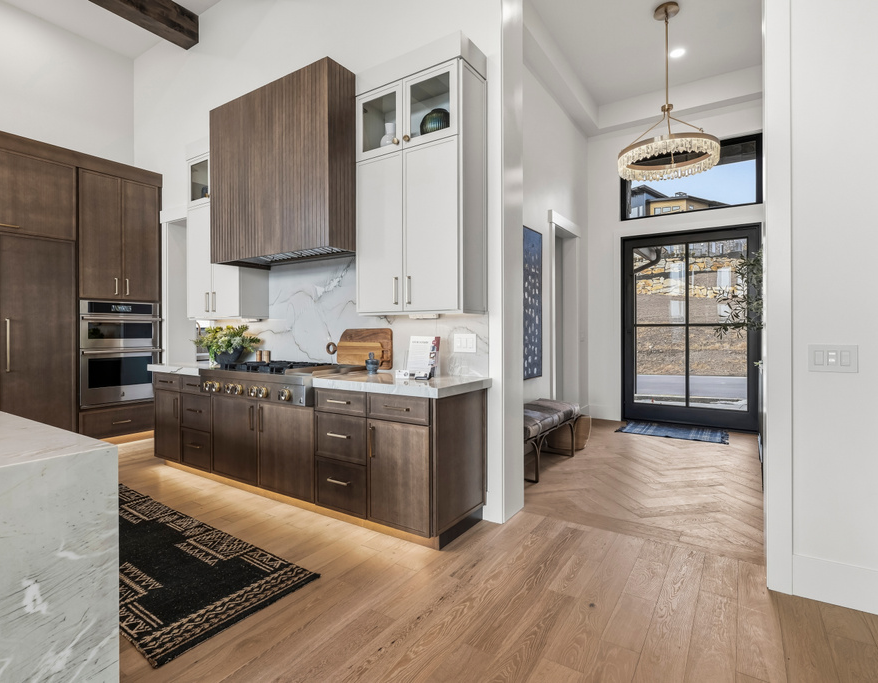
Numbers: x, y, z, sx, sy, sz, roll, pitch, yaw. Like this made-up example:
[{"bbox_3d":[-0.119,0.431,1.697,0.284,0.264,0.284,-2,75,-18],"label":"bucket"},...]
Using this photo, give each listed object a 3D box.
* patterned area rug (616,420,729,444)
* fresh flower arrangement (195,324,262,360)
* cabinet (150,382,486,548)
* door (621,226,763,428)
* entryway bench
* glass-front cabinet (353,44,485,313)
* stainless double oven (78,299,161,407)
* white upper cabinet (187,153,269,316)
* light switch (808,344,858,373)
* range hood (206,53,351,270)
[{"bbox_3d":[2.802,1.083,5.460,1.145,0.011,0.700,1,2,33],"label":"patterned area rug"},{"bbox_3d":[-1.909,0.035,4.073,0.470,0.365,0.390,1,2,33],"label":"fresh flower arrangement"},{"bbox_3d":[-1.125,0.713,3.522,3.020,0.860,0.618,1,2,33],"label":"cabinet"},{"bbox_3d":[3.134,-0.155,5.768,1.528,2.470,0.110,1,2,33],"label":"door"},{"bbox_3d":[0.869,0.883,4.077,0.415,0.485,1.500,1,2,33],"label":"entryway bench"},{"bbox_3d":[-0.127,-0.922,2.995,0.813,1.492,0.343,1,2,33],"label":"glass-front cabinet"},{"bbox_3d":[-3.576,0.124,5.006,0.600,1.093,0.755,1,2,33],"label":"stainless double oven"},{"bbox_3d":[-1.964,-0.950,4.200,0.790,1.482,0.333,1,2,33],"label":"white upper cabinet"},{"bbox_3d":[1.732,0.076,2.001,0.167,0.119,0.015,1,2,33],"label":"light switch"},{"bbox_3d":[-1.116,-1.227,3.509,1.338,1.207,0.552,1,2,33],"label":"range hood"}]

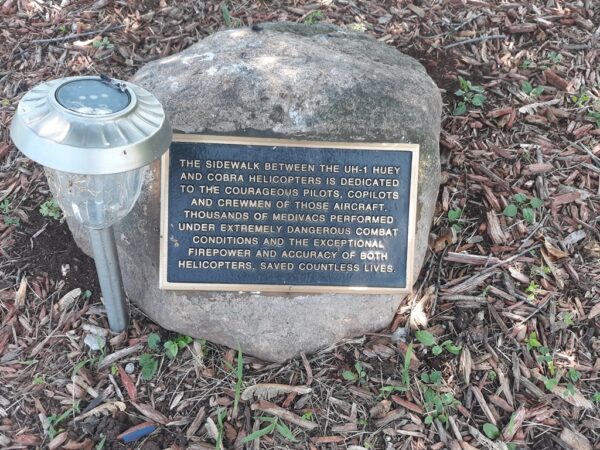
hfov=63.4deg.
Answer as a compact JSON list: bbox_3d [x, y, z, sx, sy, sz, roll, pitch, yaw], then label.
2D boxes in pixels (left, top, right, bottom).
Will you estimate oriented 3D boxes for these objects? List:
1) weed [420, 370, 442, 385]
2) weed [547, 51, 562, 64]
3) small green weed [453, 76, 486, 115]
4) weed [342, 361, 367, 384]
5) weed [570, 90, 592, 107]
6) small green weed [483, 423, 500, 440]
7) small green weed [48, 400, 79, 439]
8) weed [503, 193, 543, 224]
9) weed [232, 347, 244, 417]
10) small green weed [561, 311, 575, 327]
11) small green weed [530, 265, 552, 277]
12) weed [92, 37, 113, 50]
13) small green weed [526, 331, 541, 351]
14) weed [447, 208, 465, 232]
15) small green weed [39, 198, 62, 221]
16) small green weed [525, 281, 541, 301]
[{"bbox_3d":[0.173,0.200,0.637,0.029,0.013,0.018,8,49,0],"label":"weed"},{"bbox_3d":[0.644,-0.424,1.227,0.041,0.027,0.042,8,49,0],"label":"weed"},{"bbox_3d":[0.334,-0.255,0.956,0.064,0.047,0.064,6,45,0],"label":"small green weed"},{"bbox_3d":[0.071,0.191,0.629,0.031,0.019,0.030,8,49,0],"label":"weed"},{"bbox_3d":[0.642,-0.289,1.111,0.046,0.027,0.044,8,49,0],"label":"weed"},{"bbox_3d":[0.200,0.216,0.507,0.018,0.007,0.017,6,45,0],"label":"small green weed"},{"bbox_3d":[-0.271,0.223,0.557,0.039,0.025,0.043,8,49,0],"label":"small green weed"},{"bbox_3d":[0.343,-0.025,0.747,0.059,0.023,0.047,6,45,0],"label":"weed"},{"bbox_3d":[-0.074,0.189,0.585,0.015,0.060,0.070,8,49,0],"label":"weed"},{"bbox_3d":[0.395,0.138,0.717,0.021,0.014,0.025,8,49,0],"label":"small green weed"},{"bbox_3d":[0.385,0.072,0.773,0.035,0.013,0.020,8,49,0],"label":"small green weed"},{"bbox_3d":[-0.418,-0.386,1.031,0.044,0.018,0.029,6,45,0],"label":"weed"},{"bbox_3d":[0.281,0.139,0.585,0.016,0.014,0.018,6,45,0],"label":"small green weed"},{"bbox_3d":[0.264,-0.008,0.822,0.030,0.024,0.045,8,49,0],"label":"weed"},{"bbox_3d":[-0.351,-0.022,0.683,0.032,0.013,0.030,6,45,0],"label":"small green weed"},{"bbox_3d":[0.356,0.100,0.743,0.025,0.018,0.033,8,49,0],"label":"small green weed"}]

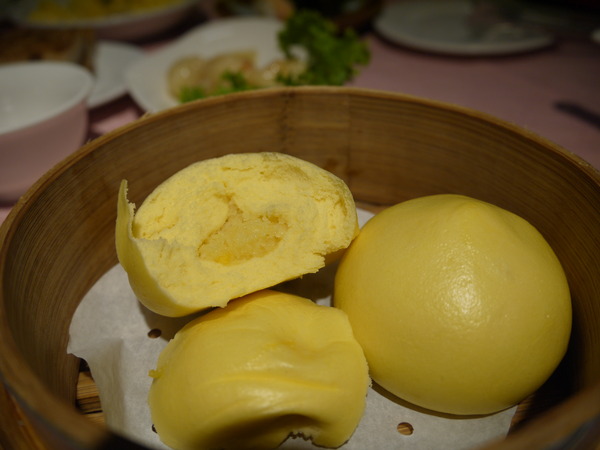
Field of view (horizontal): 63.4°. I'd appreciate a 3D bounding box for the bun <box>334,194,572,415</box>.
[{"bbox_3d":[0.044,0.018,0.143,0.067,0.049,0.067,-1,34,0],"label":"bun"}]

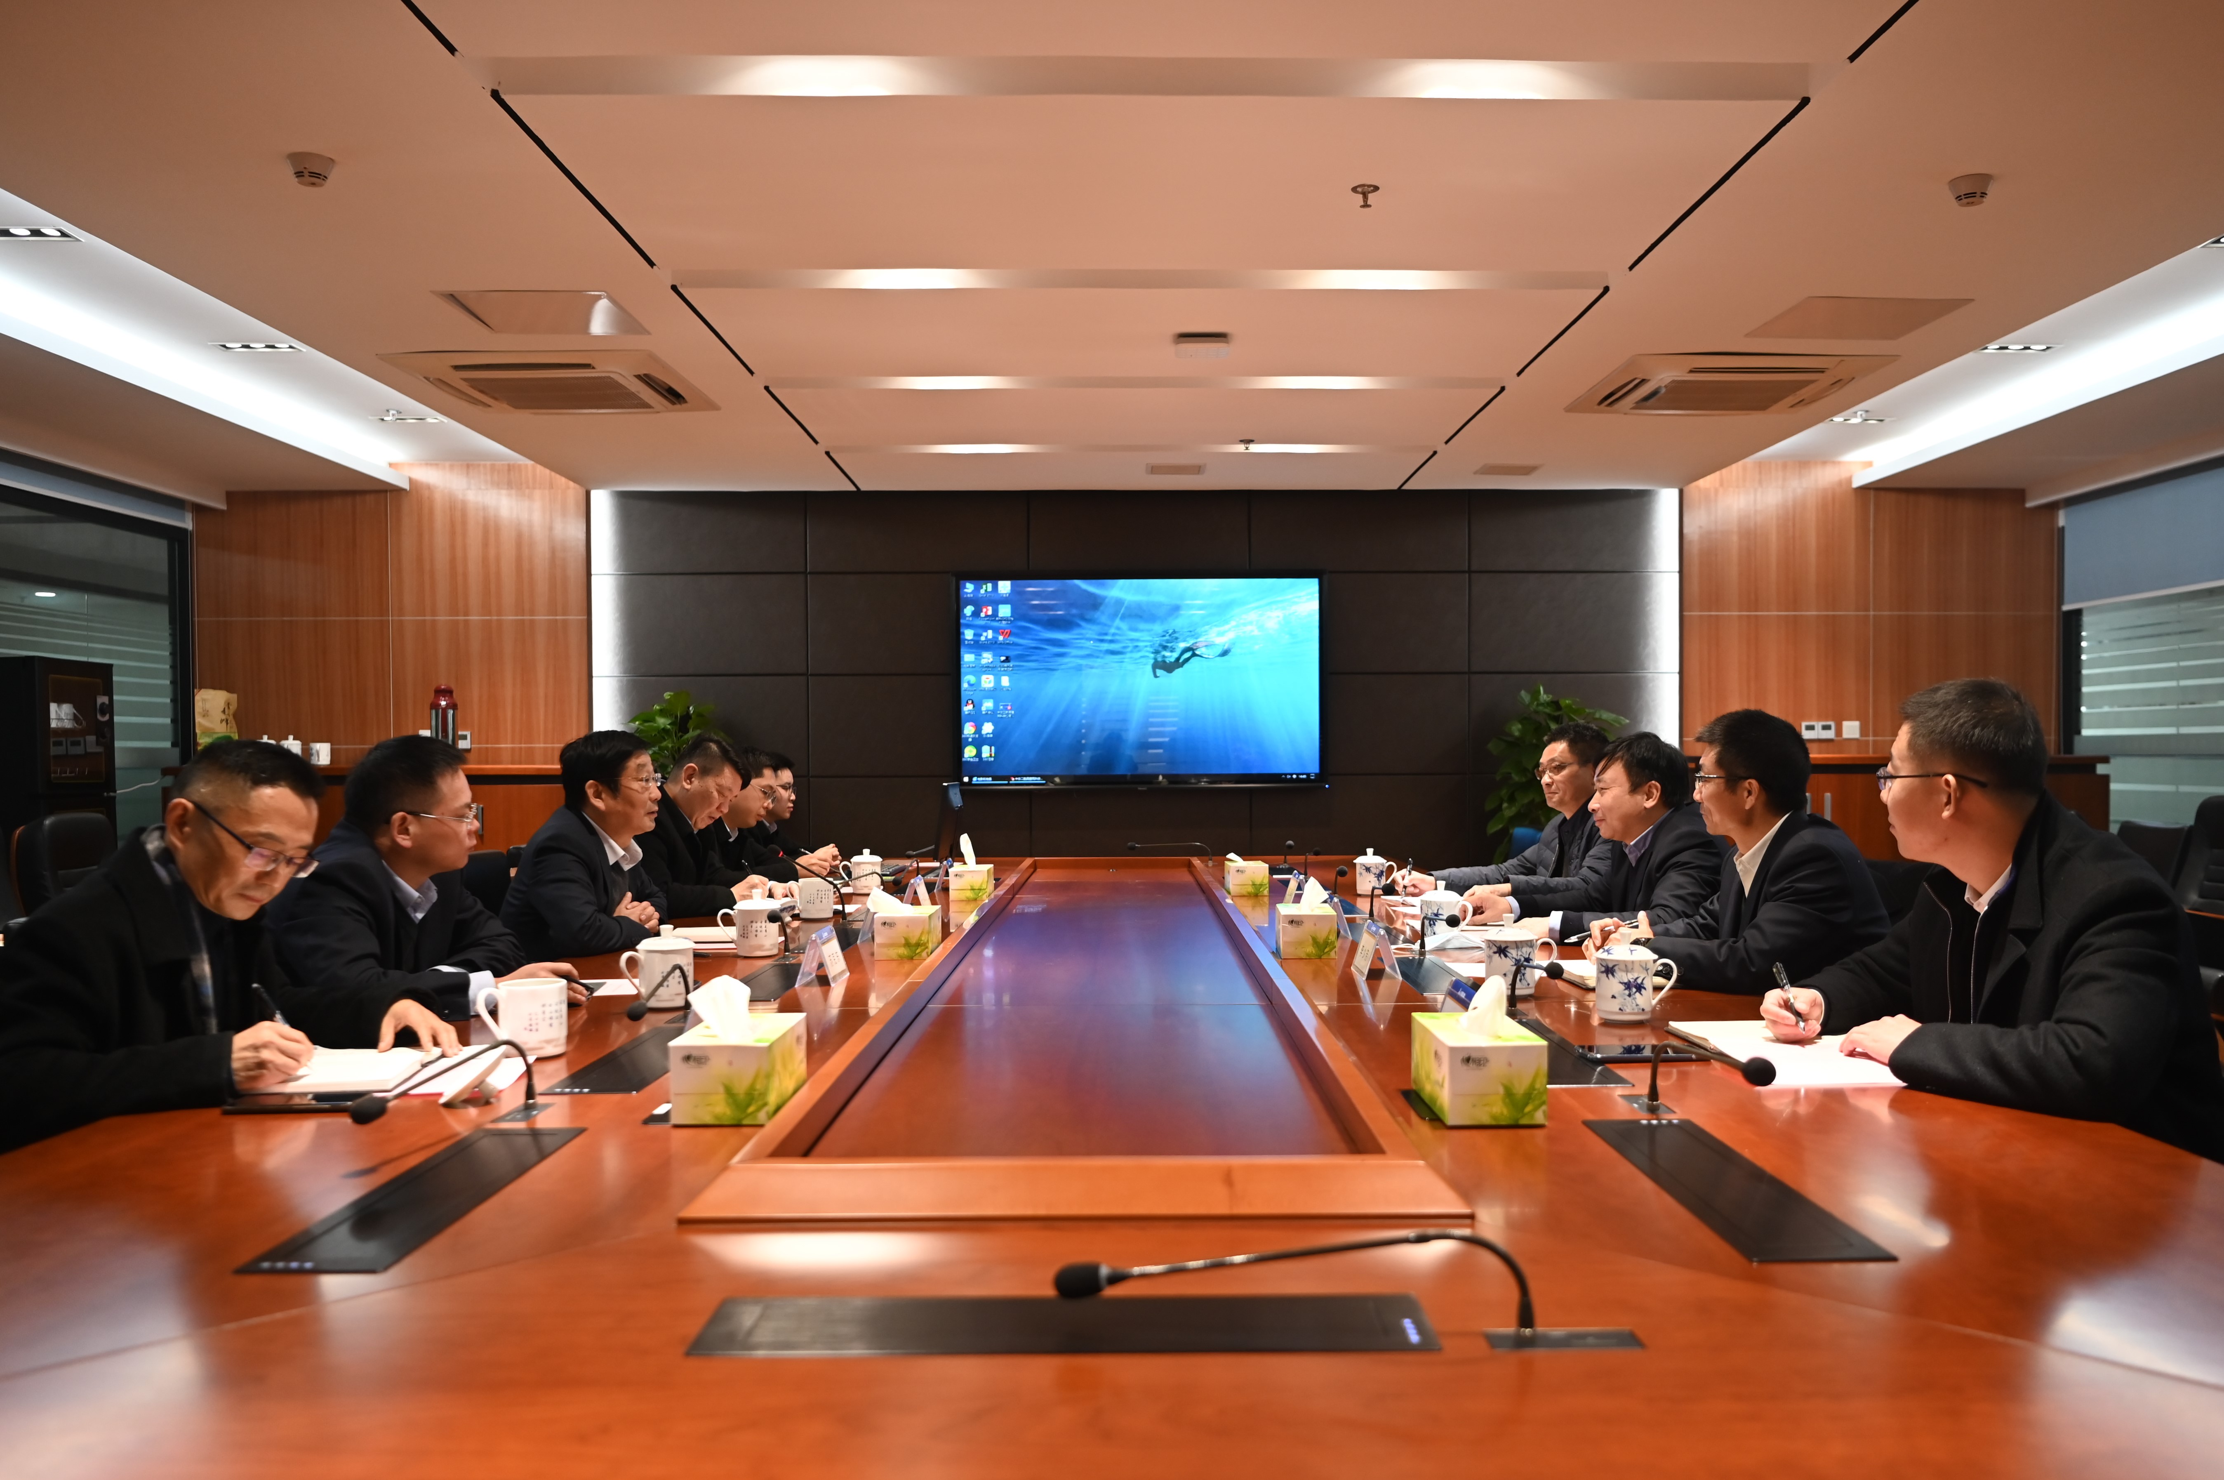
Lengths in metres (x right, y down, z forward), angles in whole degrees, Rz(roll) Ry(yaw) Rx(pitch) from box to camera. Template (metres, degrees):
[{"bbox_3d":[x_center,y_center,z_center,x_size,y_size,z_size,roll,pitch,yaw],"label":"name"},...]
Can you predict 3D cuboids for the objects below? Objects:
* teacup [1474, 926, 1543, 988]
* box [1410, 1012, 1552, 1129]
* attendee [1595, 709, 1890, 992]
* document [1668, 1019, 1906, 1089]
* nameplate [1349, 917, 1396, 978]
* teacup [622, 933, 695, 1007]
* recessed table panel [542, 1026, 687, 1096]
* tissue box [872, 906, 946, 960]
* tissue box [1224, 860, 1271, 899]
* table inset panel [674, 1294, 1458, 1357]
[{"bbox_3d":[0.727,0.384,2.632,0.128,0.129,0.090,0,-1,0],"label":"teacup"},{"bbox_3d":[0.436,0.391,1.769,0.110,0.090,0.207,0,-1,0],"label":"box"},{"bbox_3d":[1.190,0.573,2.861,0.630,1.280,0.540,0,-1,15],"label":"attendee"},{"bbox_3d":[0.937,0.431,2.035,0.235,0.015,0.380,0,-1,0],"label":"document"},{"bbox_3d":[0.509,0.406,2.860,0.070,0.092,0.165,0,-1,0],"label":"nameplate"},{"bbox_3d":[-0.774,0.386,2.521,0.122,0.129,0.090,0,-1,0],"label":"teacup"},{"bbox_3d":[-0.665,0.463,2.128,0.123,0.016,0.487,0,-1,0],"label":"recessed table panel"},{"bbox_3d":[-0.446,0.423,3.267,0.115,0.093,0.220,0,-1,0],"label":"tissue box"},{"bbox_3d":[0.437,0.449,4.801,0.115,0.093,0.220,0,-1,0],"label":"tissue box"},{"bbox_3d":[-0.033,0.427,1.084,0.525,0.010,0.108,0,-1,0],"label":"table inset panel"}]

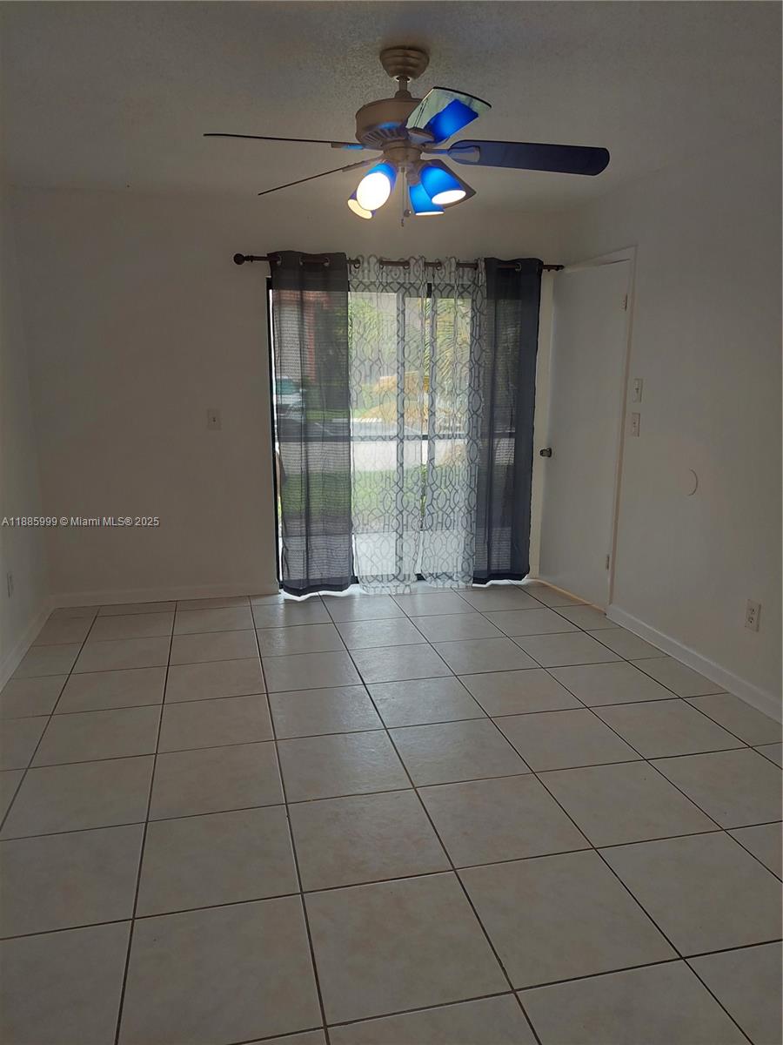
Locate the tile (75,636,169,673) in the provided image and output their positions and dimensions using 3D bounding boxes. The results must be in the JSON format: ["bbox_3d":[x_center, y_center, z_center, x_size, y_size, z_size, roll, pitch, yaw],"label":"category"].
[{"bbox_3d":[-1.421,0.703,3.855,0.455,0.012,0.455,-2,11,-13],"label":"tile"}]

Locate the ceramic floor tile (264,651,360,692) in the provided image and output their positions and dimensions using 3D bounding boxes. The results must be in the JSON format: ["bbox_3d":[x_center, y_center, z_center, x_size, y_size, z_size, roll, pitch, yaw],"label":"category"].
[{"bbox_3d":[-0.406,0.749,3.636,0.455,0.012,0.455,-2,11,-13],"label":"ceramic floor tile"}]

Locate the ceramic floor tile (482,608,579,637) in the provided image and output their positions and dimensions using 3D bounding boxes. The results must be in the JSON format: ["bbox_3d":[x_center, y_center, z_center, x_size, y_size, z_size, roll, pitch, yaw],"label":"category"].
[{"bbox_3d":[0.844,0.609,4.408,0.455,0.012,0.455,-2,11,-13],"label":"ceramic floor tile"}]

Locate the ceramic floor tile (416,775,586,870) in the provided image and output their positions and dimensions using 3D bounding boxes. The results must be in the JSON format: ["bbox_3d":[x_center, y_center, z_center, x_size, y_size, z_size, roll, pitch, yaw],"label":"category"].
[{"bbox_3d":[0.360,0.981,2.409,0.450,0.010,0.443,-2,12,-13],"label":"ceramic floor tile"}]

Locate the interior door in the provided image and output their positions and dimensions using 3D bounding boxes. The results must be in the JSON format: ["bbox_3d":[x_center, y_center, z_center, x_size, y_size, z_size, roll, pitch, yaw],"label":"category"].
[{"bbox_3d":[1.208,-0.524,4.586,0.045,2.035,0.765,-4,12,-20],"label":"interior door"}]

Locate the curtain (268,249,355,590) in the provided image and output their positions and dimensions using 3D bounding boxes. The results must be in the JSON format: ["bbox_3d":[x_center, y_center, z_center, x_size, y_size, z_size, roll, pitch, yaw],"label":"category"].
[{"bbox_3d":[-0.497,-0.584,4.533,0.490,2.100,0.100,-2,12,-13],"label":"curtain"}]

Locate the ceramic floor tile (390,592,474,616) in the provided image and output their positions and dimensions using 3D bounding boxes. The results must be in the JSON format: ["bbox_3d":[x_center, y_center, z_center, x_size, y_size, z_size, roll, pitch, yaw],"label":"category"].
[{"bbox_3d":[0.278,0.526,4.630,0.450,0.010,0.443,-2,12,-13],"label":"ceramic floor tile"}]

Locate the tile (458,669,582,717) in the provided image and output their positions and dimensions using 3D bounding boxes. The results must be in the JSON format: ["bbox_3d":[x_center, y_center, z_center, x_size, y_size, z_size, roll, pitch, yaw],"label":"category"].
[{"bbox_3d":[0.592,0.786,3.359,0.450,0.010,0.450,-2,11,-13],"label":"tile"}]

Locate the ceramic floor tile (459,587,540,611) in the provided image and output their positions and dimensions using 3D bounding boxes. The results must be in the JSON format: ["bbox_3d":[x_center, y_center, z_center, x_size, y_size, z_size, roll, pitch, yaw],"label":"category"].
[{"bbox_3d":[0.732,0.521,4.868,0.455,0.012,0.455,-2,11,-13],"label":"ceramic floor tile"}]

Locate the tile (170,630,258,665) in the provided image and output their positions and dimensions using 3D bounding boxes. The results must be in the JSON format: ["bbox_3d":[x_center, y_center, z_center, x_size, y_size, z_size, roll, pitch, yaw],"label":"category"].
[{"bbox_3d":[-0.935,0.664,3.857,0.446,0.010,0.441,-2,12,-13],"label":"tile"}]

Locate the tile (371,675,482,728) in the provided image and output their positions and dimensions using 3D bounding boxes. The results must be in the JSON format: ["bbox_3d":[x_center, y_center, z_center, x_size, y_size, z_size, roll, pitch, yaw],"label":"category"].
[{"bbox_3d":[0.149,0.805,3.254,0.450,0.010,0.450,-2,11,-13],"label":"tile"}]

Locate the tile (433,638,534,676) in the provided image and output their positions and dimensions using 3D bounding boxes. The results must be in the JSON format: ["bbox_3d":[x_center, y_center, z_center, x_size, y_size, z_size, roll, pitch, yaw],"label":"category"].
[{"bbox_3d":[0.487,0.701,3.787,0.450,0.010,0.450,-2,11,-13],"label":"tile"}]

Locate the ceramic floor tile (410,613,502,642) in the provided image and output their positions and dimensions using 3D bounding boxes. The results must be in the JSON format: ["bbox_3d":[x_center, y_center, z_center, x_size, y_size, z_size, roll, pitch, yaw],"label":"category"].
[{"bbox_3d":[0.381,0.613,4.210,0.450,0.010,0.443,-2,12,-13],"label":"ceramic floor tile"}]

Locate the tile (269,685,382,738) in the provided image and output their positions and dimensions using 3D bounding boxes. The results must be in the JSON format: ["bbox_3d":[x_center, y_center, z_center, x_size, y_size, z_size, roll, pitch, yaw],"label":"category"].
[{"bbox_3d":[-0.289,0.816,3.123,0.446,0.010,0.441,-2,12,-13],"label":"tile"}]

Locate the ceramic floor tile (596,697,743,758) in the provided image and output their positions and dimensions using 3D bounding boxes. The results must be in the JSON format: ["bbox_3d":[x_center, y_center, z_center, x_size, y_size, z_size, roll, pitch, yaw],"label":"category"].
[{"bbox_3d":[1.155,0.866,3.058,0.455,0.012,0.455,-2,11,-13],"label":"ceramic floor tile"}]

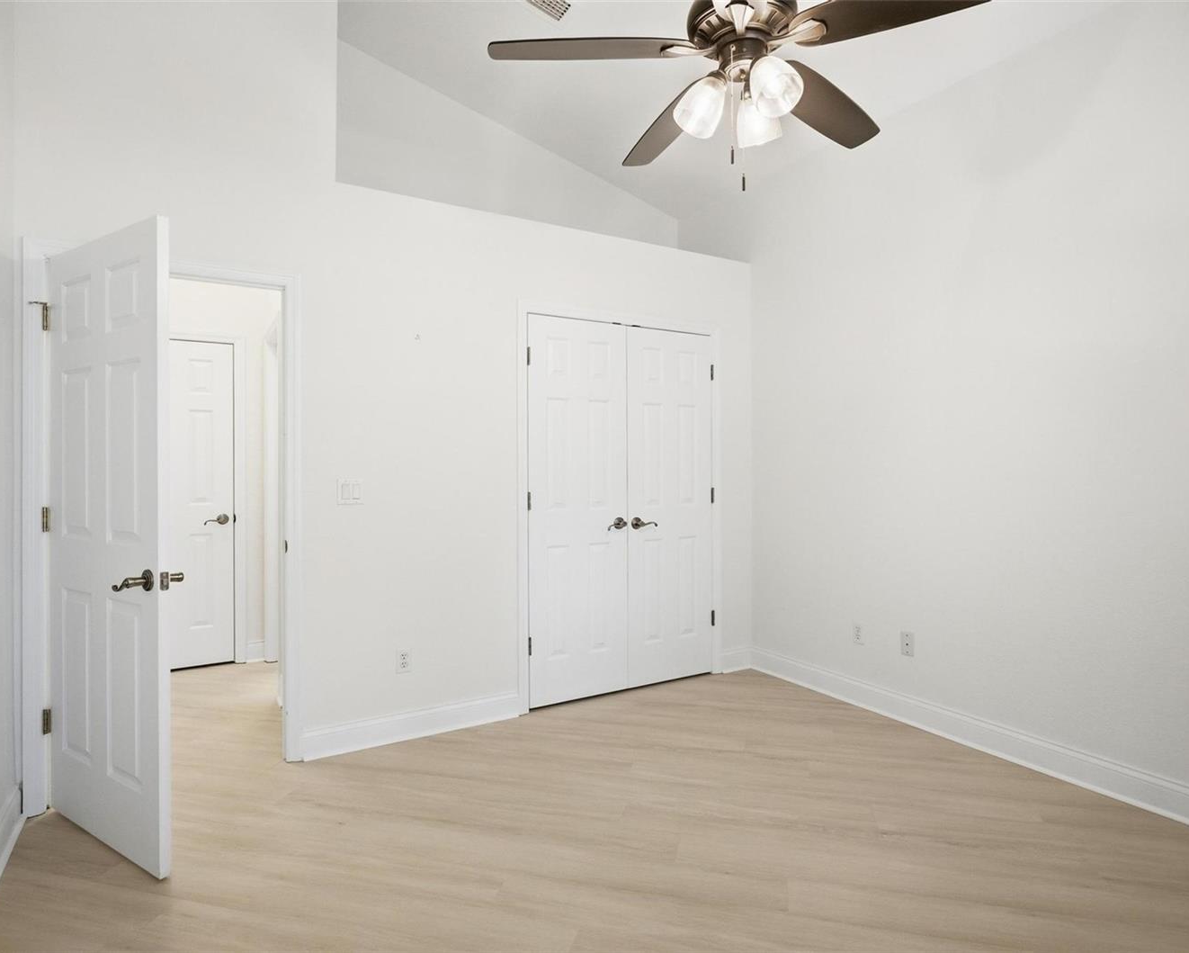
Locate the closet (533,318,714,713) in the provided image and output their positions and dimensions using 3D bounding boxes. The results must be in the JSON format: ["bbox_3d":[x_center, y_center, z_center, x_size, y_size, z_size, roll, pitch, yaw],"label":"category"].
[{"bbox_3d":[0.061,0.193,3.979,1.218,2.035,0.480,-1,1,-31],"label":"closet"}]

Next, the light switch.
[{"bbox_3d":[-1.089,0.066,3.024,0.117,0.118,0.009,-1,1,-31],"label":"light switch"}]

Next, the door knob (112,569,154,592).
[{"bbox_3d":[-1.434,0.324,2.102,0.135,0.066,0.062,0,1,32],"label":"door knob"}]

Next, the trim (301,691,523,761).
[{"bbox_3d":[-0.825,1.160,3.193,1.017,0.134,0.016,-1,1,-31],"label":"trim"}]

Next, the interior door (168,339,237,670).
[{"bbox_3d":[-2.602,0.194,4.224,0.630,2.030,0.040,-1,1,-31],"label":"interior door"}]

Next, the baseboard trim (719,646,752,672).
[{"bbox_3d":[0.878,1.139,4.196,0.246,0.134,0.016,-1,1,-31],"label":"baseboard trim"}]

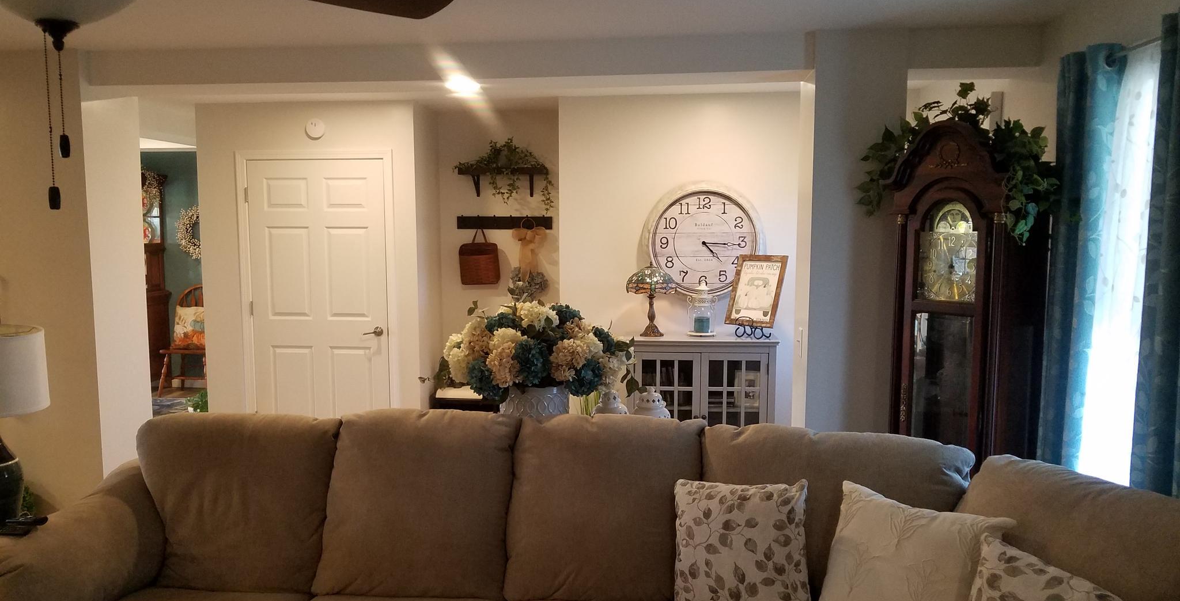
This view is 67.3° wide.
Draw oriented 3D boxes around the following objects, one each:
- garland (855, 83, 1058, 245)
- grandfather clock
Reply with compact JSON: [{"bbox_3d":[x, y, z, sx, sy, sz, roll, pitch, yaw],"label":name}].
[{"bbox_3d":[1.526,-0.571,3.687,0.340,0.620,0.790,-4,7,-33],"label":"garland"},{"bbox_3d":[1.552,0.303,3.739,0.340,2.071,0.582,-4,7,-33],"label":"grandfather clock"}]

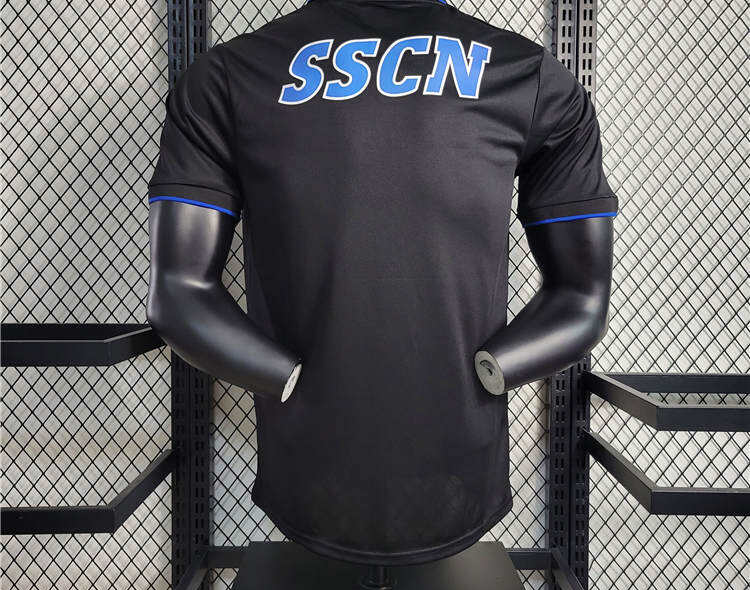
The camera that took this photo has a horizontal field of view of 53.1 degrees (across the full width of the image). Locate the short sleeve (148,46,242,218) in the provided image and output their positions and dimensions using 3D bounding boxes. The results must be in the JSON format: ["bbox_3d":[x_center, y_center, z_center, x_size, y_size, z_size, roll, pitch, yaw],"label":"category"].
[{"bbox_3d":[-0.238,-0.216,1.000,0.125,0.225,0.150,0,3,0],"label":"short sleeve"}]

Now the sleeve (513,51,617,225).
[{"bbox_3d":[0.251,-0.207,0.990,0.135,0.230,0.150,0,3,0],"label":"sleeve"}]

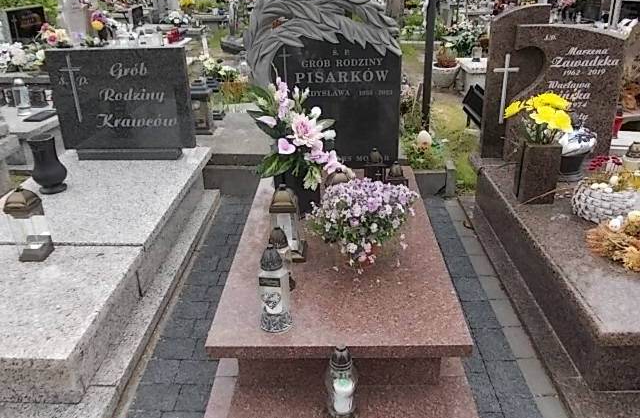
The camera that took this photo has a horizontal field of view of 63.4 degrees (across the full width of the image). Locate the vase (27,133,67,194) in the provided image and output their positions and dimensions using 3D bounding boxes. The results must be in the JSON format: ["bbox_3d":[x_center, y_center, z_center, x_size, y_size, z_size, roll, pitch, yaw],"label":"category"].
[{"bbox_3d":[-1.565,-0.259,2.962,0.179,0.316,0.179,-1,26,2],"label":"vase"}]

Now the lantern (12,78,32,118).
[{"bbox_3d":[-2.535,-0.947,4.377,0.110,0.293,0.110,-1,26,2],"label":"lantern"}]

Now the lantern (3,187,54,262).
[{"bbox_3d":[-1.281,0.061,2.268,0.119,0.327,0.119,-1,26,2],"label":"lantern"}]

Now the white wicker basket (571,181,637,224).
[{"bbox_3d":[1.349,-0.053,2.393,0.297,0.157,0.235,-1,26,2],"label":"white wicker basket"}]

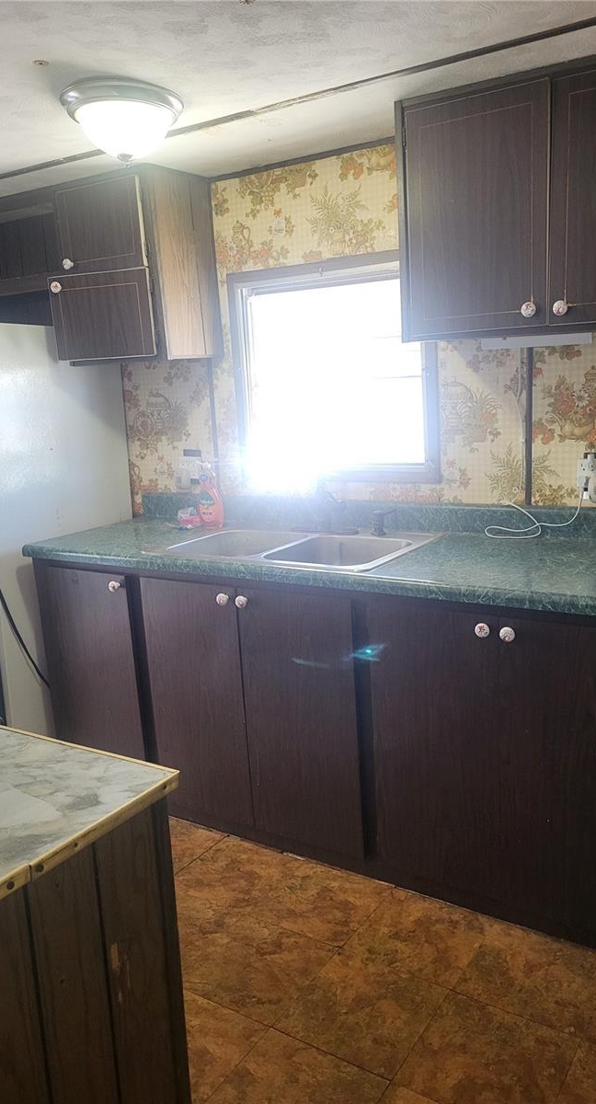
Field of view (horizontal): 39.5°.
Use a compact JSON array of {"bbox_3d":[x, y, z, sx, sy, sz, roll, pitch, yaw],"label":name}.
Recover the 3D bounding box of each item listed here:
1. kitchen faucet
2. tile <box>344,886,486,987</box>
[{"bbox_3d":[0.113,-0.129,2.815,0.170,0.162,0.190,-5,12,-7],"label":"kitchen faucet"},{"bbox_3d":[0.319,1.019,2.206,0.300,0.008,0.305,5,15,33],"label":"tile"}]

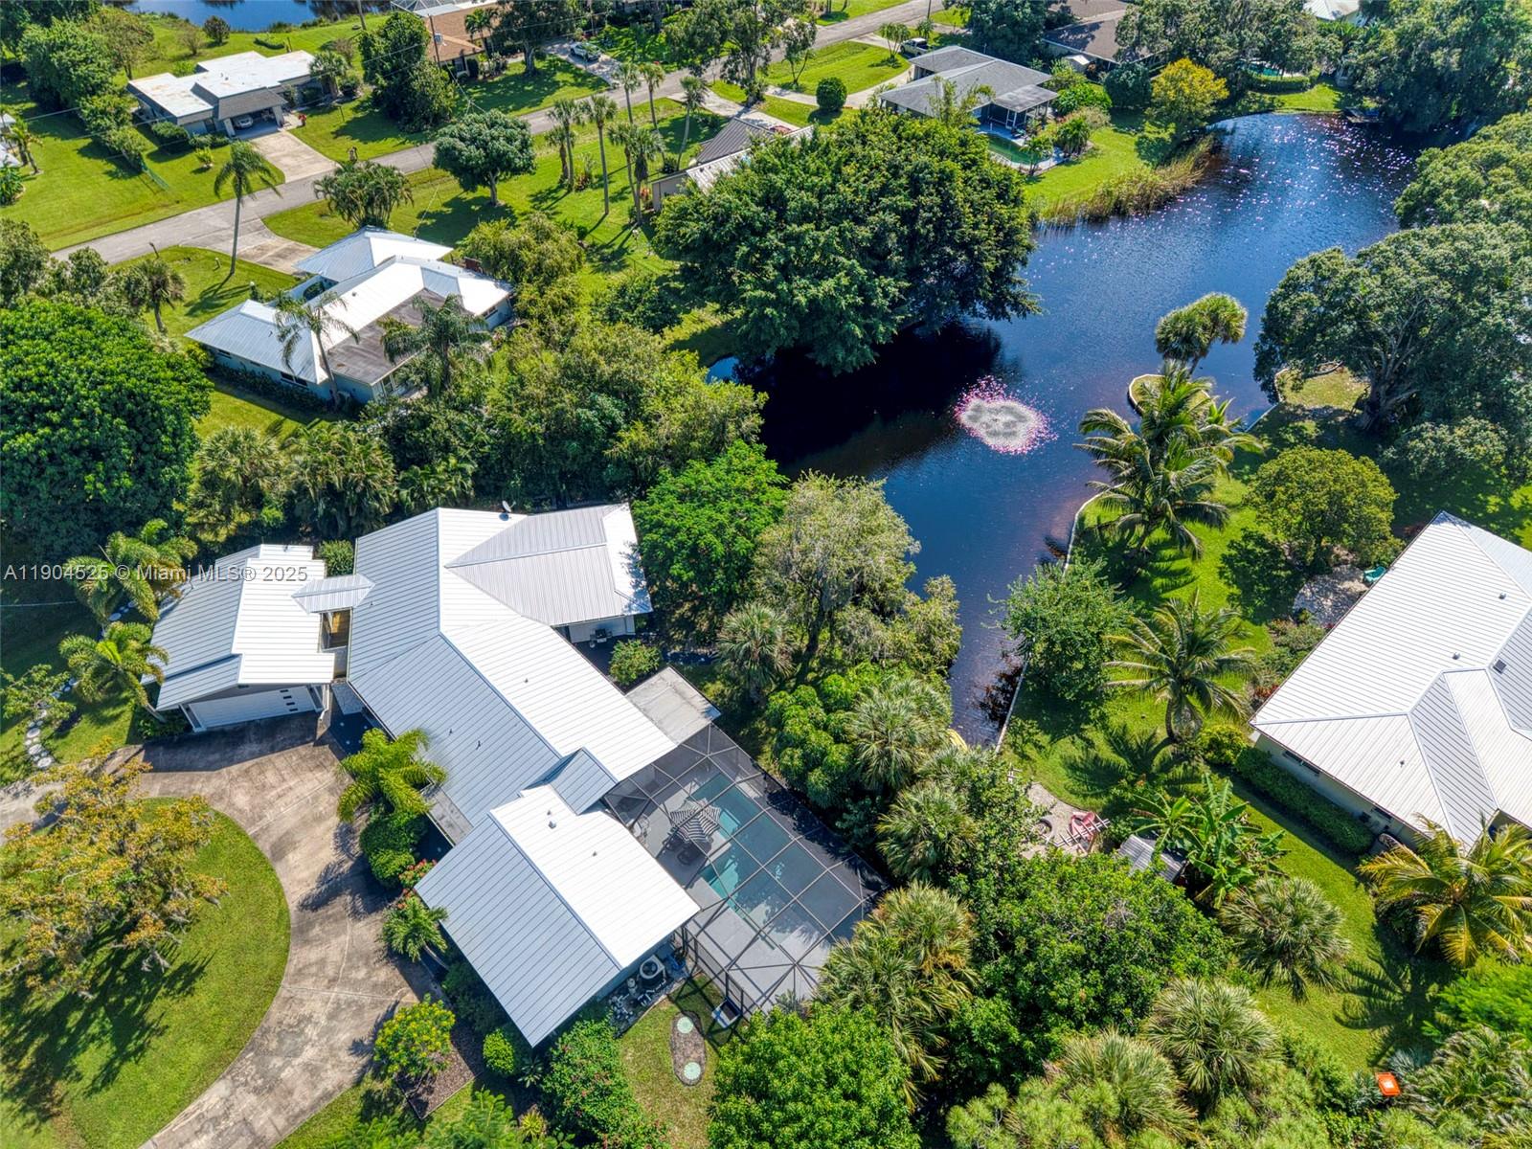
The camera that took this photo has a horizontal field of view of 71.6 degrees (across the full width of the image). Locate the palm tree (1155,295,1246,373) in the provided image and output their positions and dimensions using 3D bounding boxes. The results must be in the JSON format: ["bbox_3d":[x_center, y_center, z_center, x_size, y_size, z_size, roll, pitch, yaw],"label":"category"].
[{"bbox_3d":[31.348,-16.270,79.194,5.800,7.600,4.200,2,44,0],"label":"palm tree"}]

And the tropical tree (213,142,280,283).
[{"bbox_3d":[-43.032,-30.367,88.642,5.400,10.200,5.000,2,44,0],"label":"tropical tree"}]

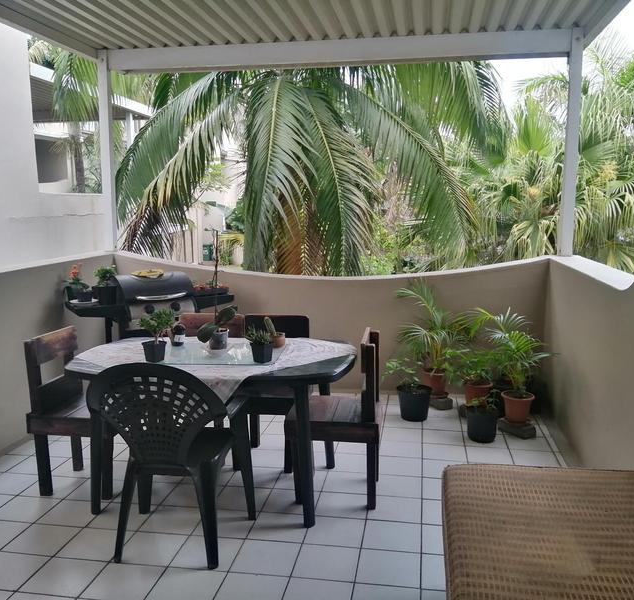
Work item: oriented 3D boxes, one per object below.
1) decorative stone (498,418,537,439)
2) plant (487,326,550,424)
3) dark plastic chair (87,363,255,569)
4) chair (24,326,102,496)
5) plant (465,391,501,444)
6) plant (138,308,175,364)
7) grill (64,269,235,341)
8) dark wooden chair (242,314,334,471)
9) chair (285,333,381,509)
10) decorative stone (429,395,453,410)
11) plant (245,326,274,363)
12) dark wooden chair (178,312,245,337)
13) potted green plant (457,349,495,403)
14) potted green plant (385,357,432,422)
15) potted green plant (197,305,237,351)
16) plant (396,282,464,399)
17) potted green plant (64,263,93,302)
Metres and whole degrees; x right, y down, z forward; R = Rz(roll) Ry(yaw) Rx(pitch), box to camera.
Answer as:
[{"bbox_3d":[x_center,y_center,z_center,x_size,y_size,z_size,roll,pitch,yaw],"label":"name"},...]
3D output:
[{"bbox_3d":[1.302,0.827,3.903,0.177,0.061,0.210,-5,9,-32],"label":"decorative stone"},{"bbox_3d":[1.394,0.502,4.163,0.426,0.673,0.420,1,7,10],"label":"plant"},{"bbox_3d":[-0.591,0.628,2.599,0.597,0.837,0.519,0,7,8],"label":"dark plastic chair"},{"bbox_3d":[-1.281,0.609,3.364,0.470,0.860,0.410,1,7,10],"label":"chair"},{"bbox_3d":[1.046,0.718,3.783,0.207,0.314,0.202,0,7,10],"label":"plant"},{"bbox_3d":[-0.828,0.182,3.127,0.183,0.267,0.160,1,7,10],"label":"plant"},{"bbox_3d":[-1.160,0.315,4.303,1.116,1.042,0.544,-6,9,-35],"label":"grill"},{"bbox_3d":[-0.273,0.523,3.475,0.415,0.815,0.466,0,7,10],"label":"dark wooden chair"},{"bbox_3d":[0.106,0.572,3.056,0.466,0.815,0.420,0,7,10],"label":"chair"},{"bbox_3d":[0.979,0.811,4.802,0.219,0.075,0.190,1,7,10],"label":"decorative stone"},{"bbox_3d":[-0.294,0.228,3.098,0.144,0.173,0.130,1,7,10],"label":"plant"},{"bbox_3d":[-0.703,0.553,3.754,0.425,0.868,0.470,1,7,10],"label":"dark wooden chair"},{"bbox_3d":[1.238,0.582,4.679,0.309,0.415,0.290,1,7,10],"label":"potted green plant"},{"bbox_3d":[0.685,0.652,4.506,0.356,0.466,0.310,1,7,10],"label":"potted green plant"},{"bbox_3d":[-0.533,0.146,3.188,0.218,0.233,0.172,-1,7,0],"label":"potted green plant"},{"bbox_3d":[0.899,0.300,4.815,0.536,0.917,0.460,1,7,10],"label":"plant"},{"bbox_3d":[-1.669,-0.122,4.187,0.192,0.268,0.172,-3,8,-20],"label":"potted green plant"}]

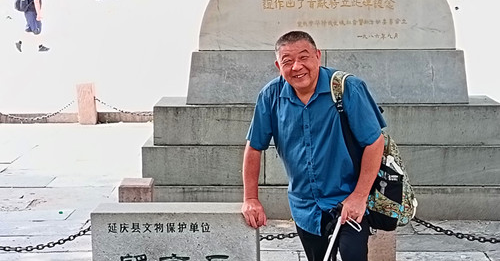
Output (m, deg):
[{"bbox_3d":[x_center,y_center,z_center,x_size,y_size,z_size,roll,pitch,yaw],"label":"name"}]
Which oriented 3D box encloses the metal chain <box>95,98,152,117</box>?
[{"bbox_3d":[-1.112,-0.263,10.405,1.269,0.224,0.035,0,10,3],"label":"metal chain"}]

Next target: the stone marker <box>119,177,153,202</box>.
[{"bbox_3d":[-0.634,0.541,5.274,0.182,0.495,0.182,0,10,1],"label":"stone marker"}]

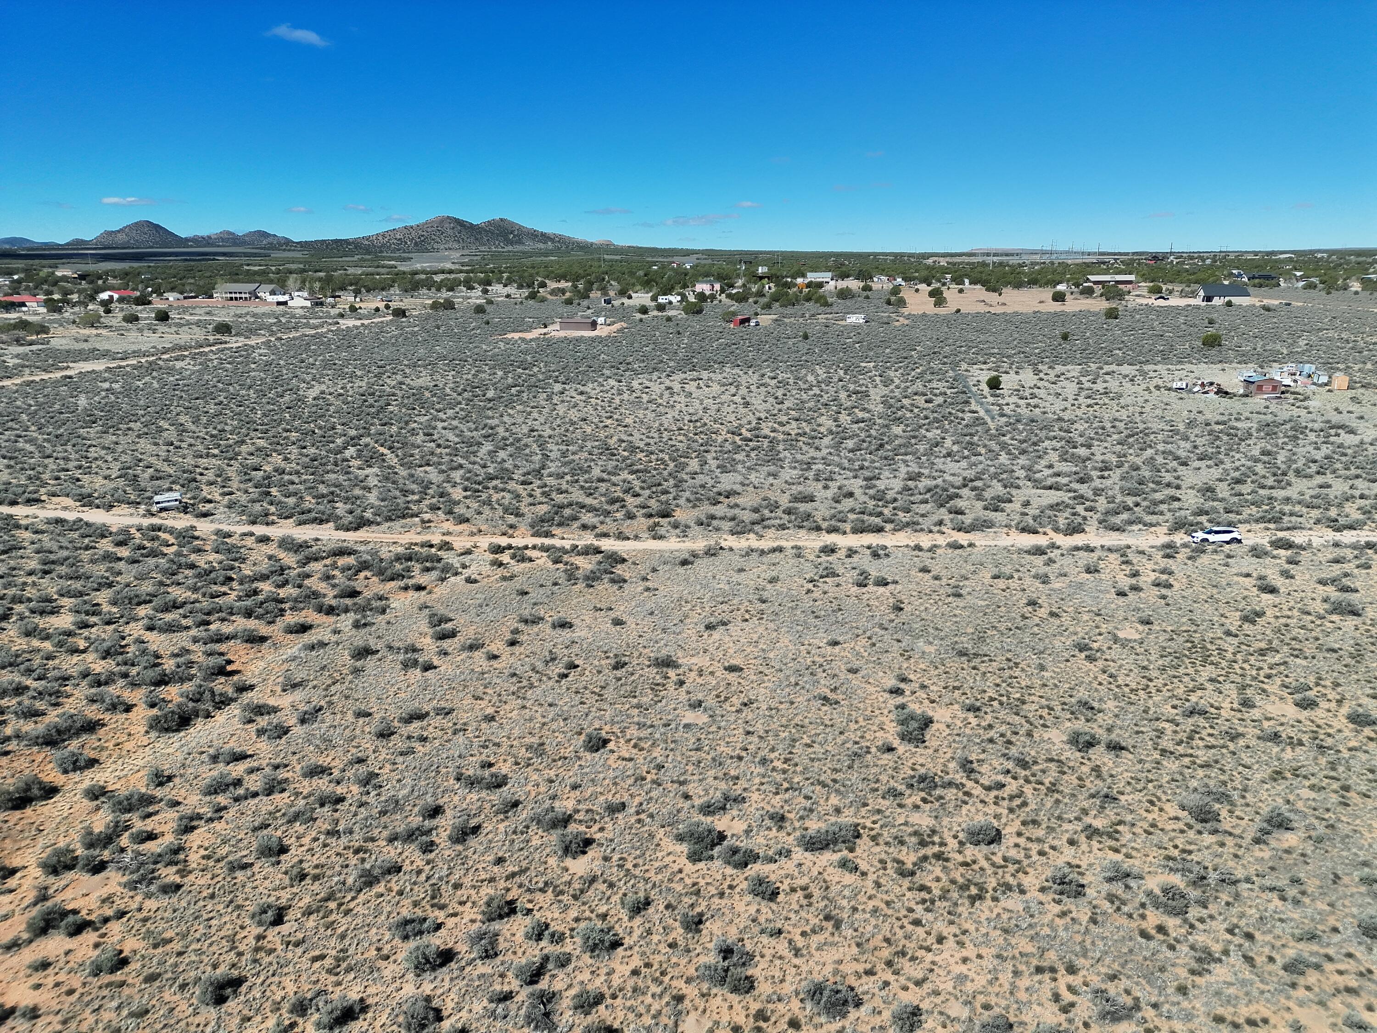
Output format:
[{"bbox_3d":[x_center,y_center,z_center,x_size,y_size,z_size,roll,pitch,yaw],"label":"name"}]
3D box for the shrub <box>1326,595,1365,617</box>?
[{"bbox_3d":[55.511,7.351,80.573,2.650,1.200,2.400,11,19,35],"label":"shrub"}]

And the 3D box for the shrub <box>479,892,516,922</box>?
[{"bbox_3d":[-8.209,16.631,40.686,1.396,0.985,1.354,0,16,0],"label":"shrub"}]

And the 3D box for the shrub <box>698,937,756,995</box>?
[{"bbox_3d":[1.564,18.119,39.072,2.380,1.000,2.760,0,16,0],"label":"shrub"}]

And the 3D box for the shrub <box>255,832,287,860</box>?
[{"bbox_3d":[-20.590,16.029,46.797,1.220,0.850,1.290,0,16,0],"label":"shrub"}]

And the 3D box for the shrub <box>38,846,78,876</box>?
[{"bbox_3d":[-28.825,15.701,43.642,1.528,1.132,1.482,0,16,0],"label":"shrub"}]

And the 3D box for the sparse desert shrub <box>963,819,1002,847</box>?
[{"bbox_3d":[15.205,16.193,49.426,1.818,0.850,1.668,5,16,19],"label":"sparse desert shrub"}]

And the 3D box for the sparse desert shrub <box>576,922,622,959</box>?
[{"bbox_3d":[-3.716,17.151,38.789,1.698,1.001,1.647,0,16,0],"label":"sparse desert shrub"}]

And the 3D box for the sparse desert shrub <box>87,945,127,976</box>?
[{"bbox_3d":[-24.026,18.149,39.336,1.310,0.800,1.100,-4,16,-14],"label":"sparse desert shrub"}]

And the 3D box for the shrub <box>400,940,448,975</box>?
[{"bbox_3d":[-10.570,17.425,37.811,1.524,1.001,1.478,0,16,0],"label":"shrub"}]

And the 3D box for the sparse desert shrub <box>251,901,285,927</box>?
[{"bbox_3d":[-18.658,17.411,42.113,1.330,0.720,1.130,0,16,0],"label":"sparse desert shrub"}]

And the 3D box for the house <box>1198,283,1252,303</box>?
[{"bbox_3d":[234.315,-97.259,418.000,18.300,7.900,11.000,3,16,10],"label":"house"}]

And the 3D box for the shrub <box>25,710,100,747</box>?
[{"bbox_3d":[-38.318,12.687,58.154,3.900,1.200,2.600,-7,17,-23],"label":"shrub"}]

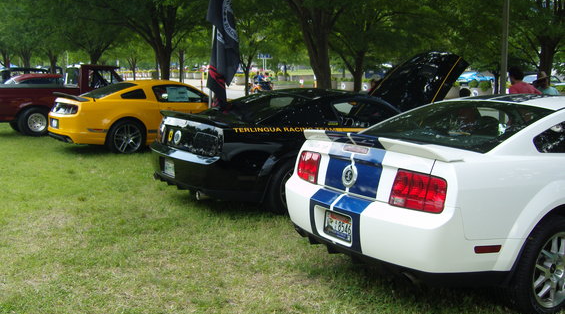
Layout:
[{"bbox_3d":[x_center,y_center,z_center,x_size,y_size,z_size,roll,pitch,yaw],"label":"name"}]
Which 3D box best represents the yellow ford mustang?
[{"bbox_3d":[-2.308,-0.900,11.590,4.780,1.400,1.880,-5,11,-35],"label":"yellow ford mustang"}]

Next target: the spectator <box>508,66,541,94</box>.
[{"bbox_3d":[3.456,-0.403,8.016,0.520,1.790,0.360,-5,11,-36],"label":"spectator"}]

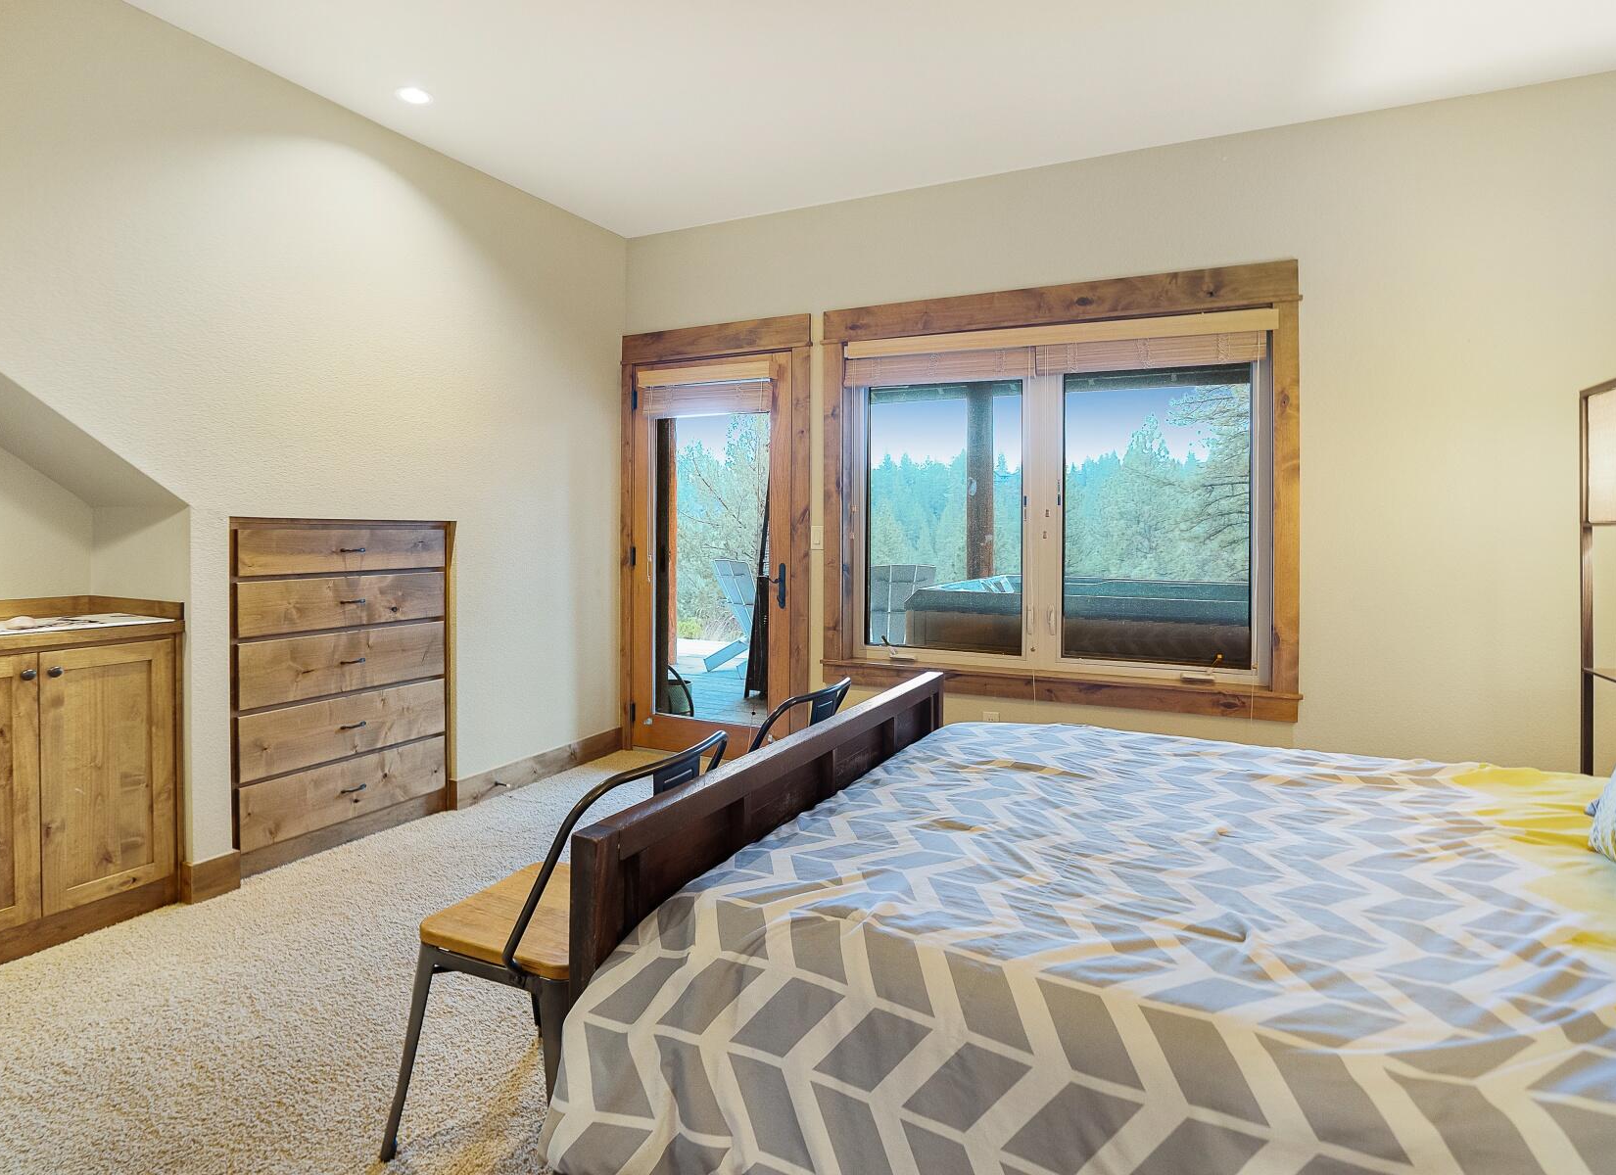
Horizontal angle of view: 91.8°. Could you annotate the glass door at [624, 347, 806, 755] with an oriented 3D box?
[{"bbox_3d":[-0.497,-0.143,4.031,0.940,2.040,0.080,2,3,23],"label":"glass door"}]

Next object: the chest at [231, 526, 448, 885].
[{"bbox_3d":[-1.847,0.343,3.003,0.400,1.200,0.800,2,3,25],"label":"chest"}]

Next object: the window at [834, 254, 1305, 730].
[{"bbox_3d":[0.980,-0.389,3.383,1.950,1.760,0.130,2,3,23],"label":"window"}]

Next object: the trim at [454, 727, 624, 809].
[{"bbox_3d":[-1.244,0.851,3.767,0.030,0.135,1.080,2,3,25],"label":"trim"}]

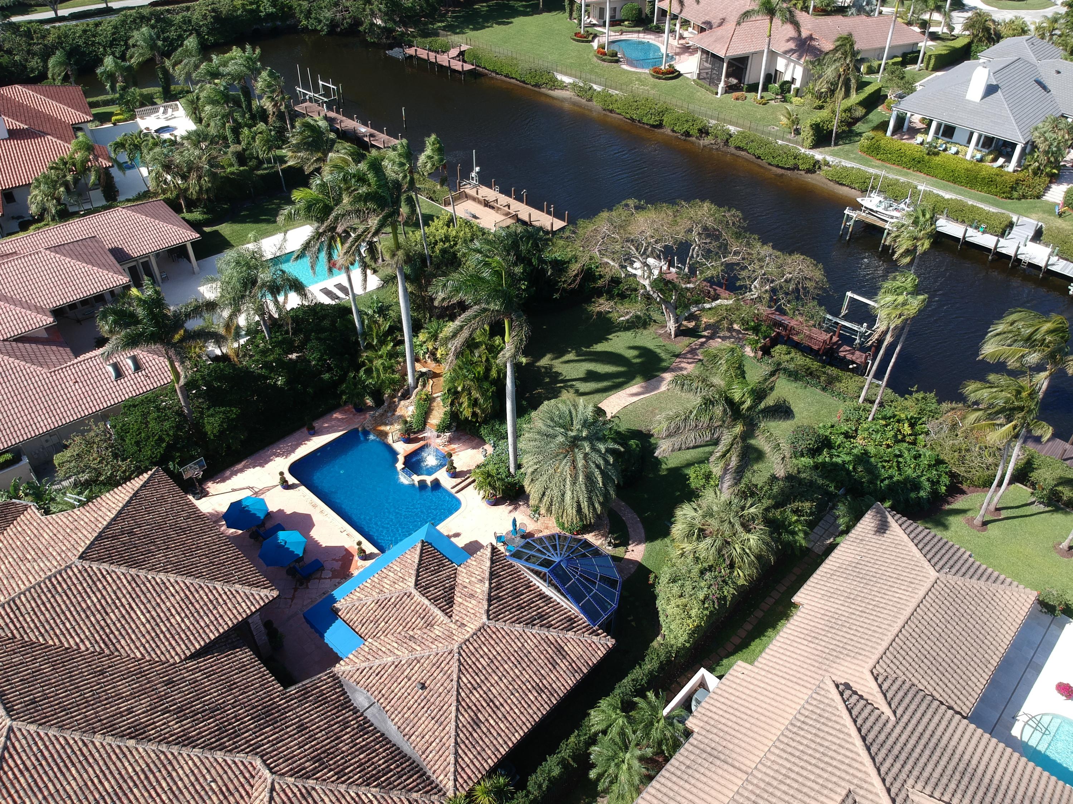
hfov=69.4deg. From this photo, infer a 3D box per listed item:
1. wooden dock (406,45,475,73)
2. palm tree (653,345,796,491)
[{"bbox_3d":[-12.675,-52.168,116.362,13.400,2.100,7.400,32,49,31],"label":"wooden dock"},{"bbox_3d":[10.715,2.634,45.089,7.400,8.600,6.800,1,40,0],"label":"palm tree"}]

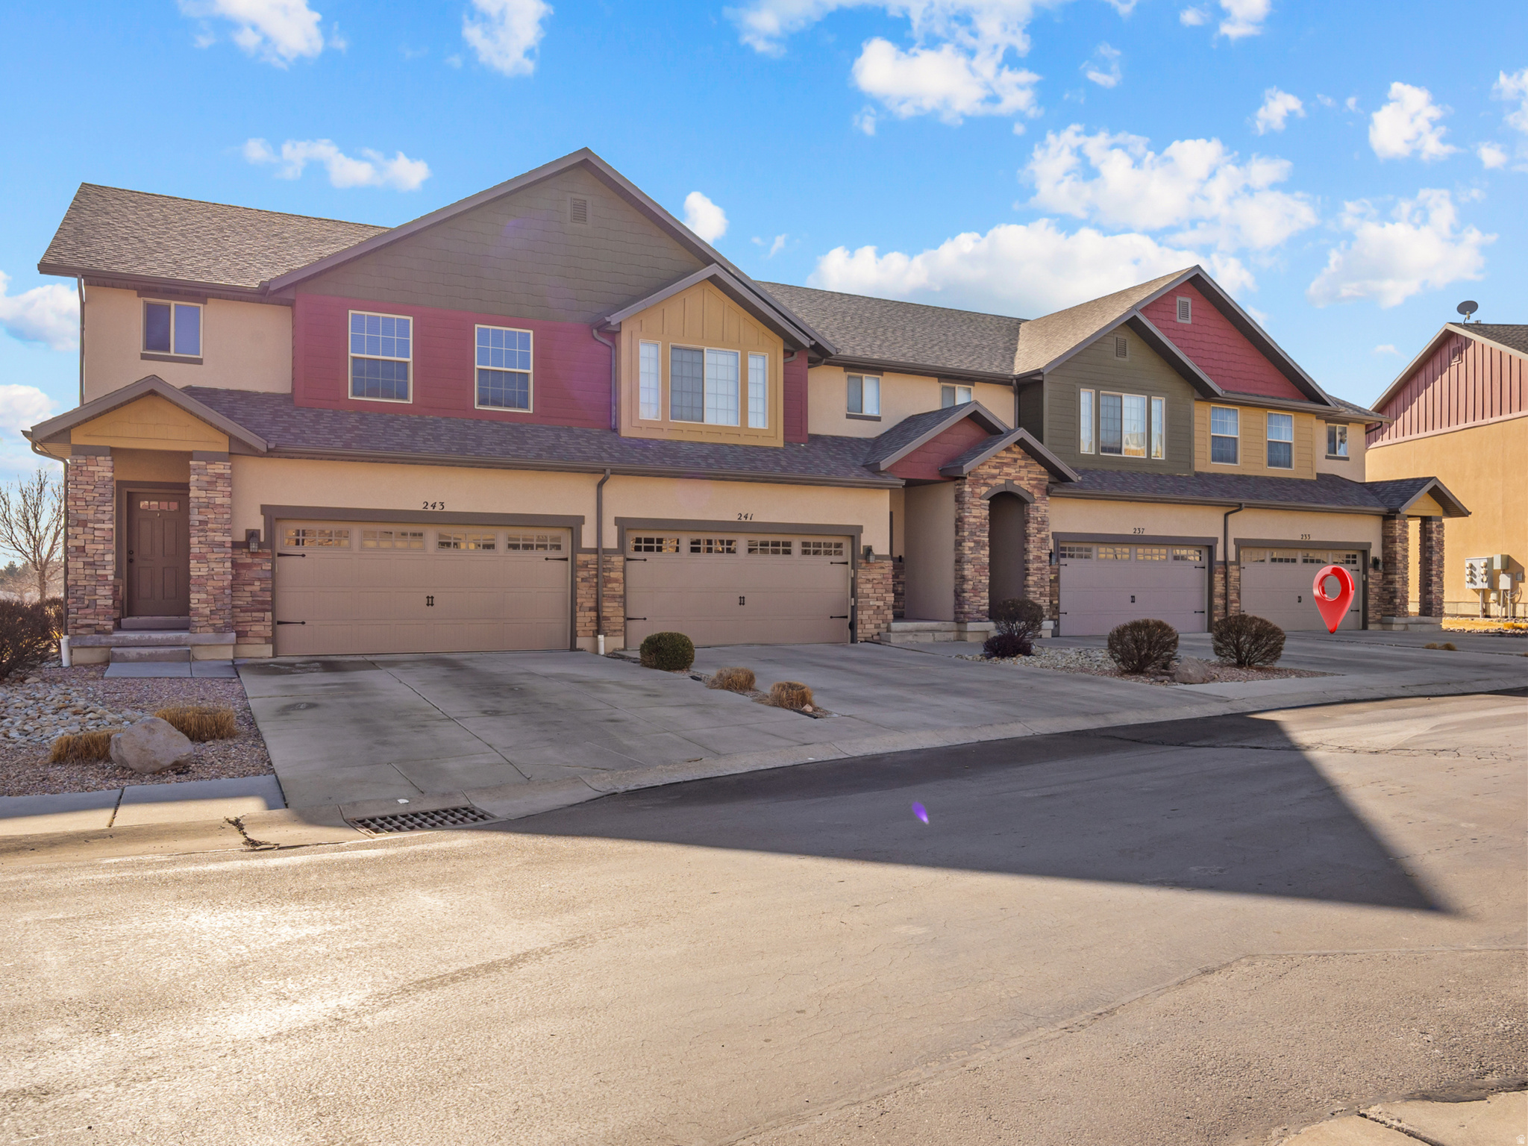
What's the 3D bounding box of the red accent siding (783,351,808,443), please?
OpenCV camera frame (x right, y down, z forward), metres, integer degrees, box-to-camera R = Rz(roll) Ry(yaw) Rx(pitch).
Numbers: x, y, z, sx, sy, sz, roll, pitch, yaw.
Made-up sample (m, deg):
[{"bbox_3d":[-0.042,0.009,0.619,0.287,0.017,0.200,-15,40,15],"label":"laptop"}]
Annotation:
[{"bbox_3d":[0.621,-3.675,23.812,0.683,1.911,0.101,1,-1,-27],"label":"red accent siding"}]

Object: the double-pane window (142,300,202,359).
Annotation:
[{"bbox_3d":[-9.810,-4.060,19.072,0.900,0.890,0.100,1,-1,-28],"label":"double-pane window"}]

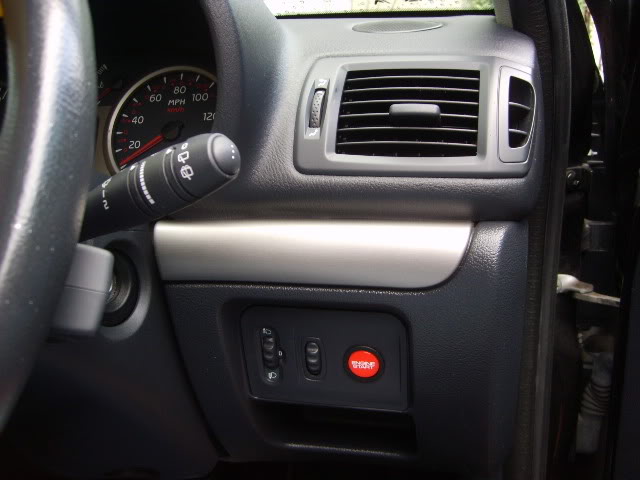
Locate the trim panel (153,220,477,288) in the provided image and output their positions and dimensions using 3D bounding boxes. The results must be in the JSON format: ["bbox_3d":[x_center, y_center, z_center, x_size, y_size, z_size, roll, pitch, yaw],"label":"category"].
[{"bbox_3d":[-0.009,0.009,0.458,0.228,0.047,0.028,0,8,16],"label":"trim panel"}]

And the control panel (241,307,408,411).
[{"bbox_3d":[0.006,0.087,0.493,0.127,0.083,0.020,0,22,16],"label":"control panel"}]

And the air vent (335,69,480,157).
[{"bbox_3d":[0.060,-0.086,0.442,0.096,0.058,0.025,0,4,8],"label":"air vent"}]

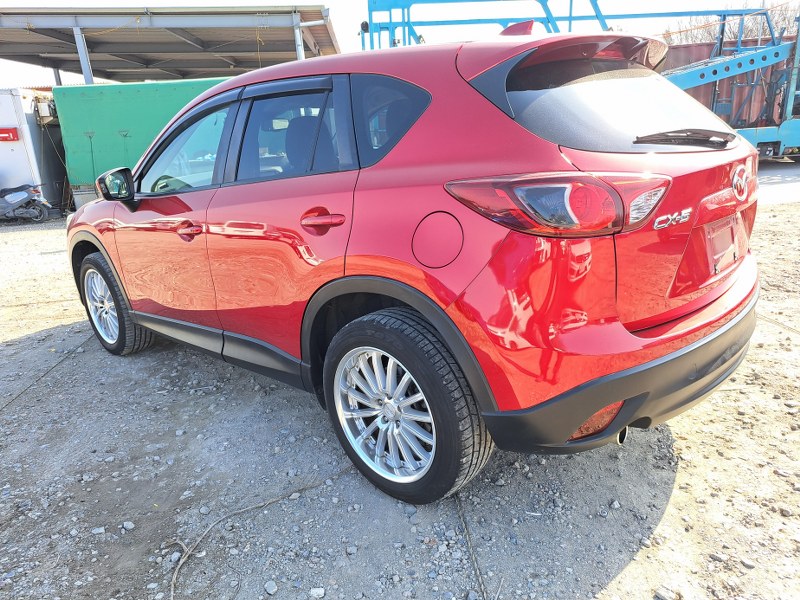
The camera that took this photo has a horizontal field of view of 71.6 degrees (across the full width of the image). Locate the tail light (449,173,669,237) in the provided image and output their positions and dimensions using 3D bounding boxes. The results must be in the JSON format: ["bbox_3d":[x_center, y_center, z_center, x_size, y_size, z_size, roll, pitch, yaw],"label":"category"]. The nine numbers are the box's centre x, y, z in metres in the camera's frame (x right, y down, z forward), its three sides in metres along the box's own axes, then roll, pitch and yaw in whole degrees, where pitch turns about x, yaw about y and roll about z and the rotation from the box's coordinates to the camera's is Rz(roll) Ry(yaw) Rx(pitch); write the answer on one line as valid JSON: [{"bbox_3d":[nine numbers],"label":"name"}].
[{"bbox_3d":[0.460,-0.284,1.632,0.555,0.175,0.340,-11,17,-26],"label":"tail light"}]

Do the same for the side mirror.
[{"bbox_3d":[-1.517,-0.624,2.965,0.140,0.185,0.200,11,21,41],"label":"side mirror"}]

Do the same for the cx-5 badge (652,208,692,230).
[{"bbox_3d":[0.799,-0.233,1.627,0.165,0.035,0.010,-12,17,-28],"label":"cx-5 badge"}]

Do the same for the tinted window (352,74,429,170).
[{"bbox_3d":[-0.049,-0.623,1.912,0.381,0.352,0.050,8,-2,37],"label":"tinted window"}]

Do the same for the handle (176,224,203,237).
[{"bbox_3d":[-1.007,-0.337,2.670,0.235,0.045,0.045,11,21,41],"label":"handle"}]

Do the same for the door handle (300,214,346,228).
[{"bbox_3d":[-0.273,-0.282,1.982,0.235,0.045,0.045,11,21,41],"label":"door handle"}]

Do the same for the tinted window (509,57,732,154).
[{"bbox_3d":[0.876,-0.688,2.018,1.220,0.130,0.470,-19,61,-44],"label":"tinted window"}]

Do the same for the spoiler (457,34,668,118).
[{"bbox_3d":[0.724,-0.859,2.108,0.350,0.270,1.240,11,21,41],"label":"spoiler"}]

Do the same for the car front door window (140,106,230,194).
[{"bbox_3d":[-1.135,-0.765,2.906,0.817,0.439,0.050,11,0,41],"label":"car front door window"}]

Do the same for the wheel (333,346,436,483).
[{"bbox_3d":[0.001,0.396,2.080,0.518,0.518,0.200,11,21,41],"label":"wheel"}]

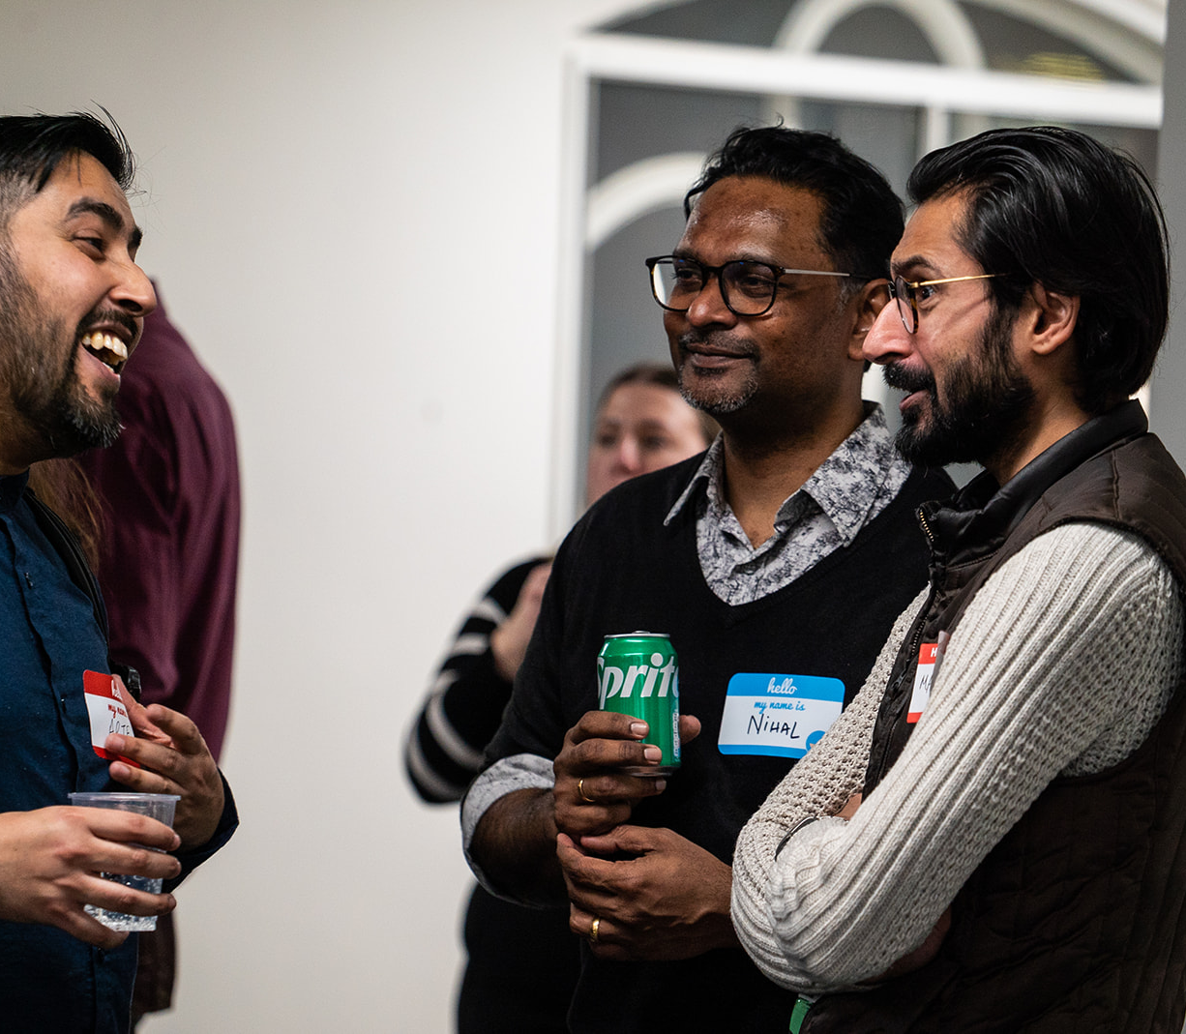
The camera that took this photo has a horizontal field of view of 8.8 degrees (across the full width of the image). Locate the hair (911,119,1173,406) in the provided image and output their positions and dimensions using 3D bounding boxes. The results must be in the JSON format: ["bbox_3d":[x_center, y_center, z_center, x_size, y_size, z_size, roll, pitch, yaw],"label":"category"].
[{"bbox_3d":[0.352,-0.195,6.080,0.205,0.222,0.178,-1,1,-12],"label":"hair"}]

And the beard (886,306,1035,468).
[{"bbox_3d":[0.284,-0.103,6.060,0.108,0.128,0.140,-2,1,-12],"label":"beard"}]

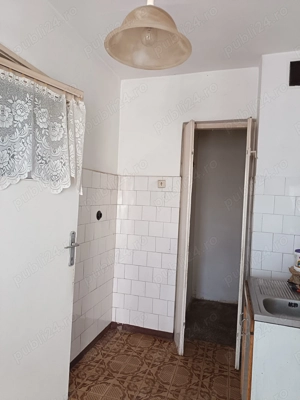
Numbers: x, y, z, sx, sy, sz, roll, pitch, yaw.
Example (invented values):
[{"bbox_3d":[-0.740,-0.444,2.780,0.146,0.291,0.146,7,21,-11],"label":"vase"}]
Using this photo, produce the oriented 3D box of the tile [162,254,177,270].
[{"bbox_3d":[0.193,0.607,2.721,0.150,0.150,0.010,2,0,16],"label":"tile"}]

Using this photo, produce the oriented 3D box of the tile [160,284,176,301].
[{"bbox_3d":[0.175,0.911,2.721,0.150,0.150,0.010,2,0,16],"label":"tile"}]

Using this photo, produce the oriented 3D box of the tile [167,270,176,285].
[{"bbox_3d":[0.218,0.760,2.711,0.077,0.150,0.010,2,0,16],"label":"tile"}]

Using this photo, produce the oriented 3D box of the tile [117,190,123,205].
[{"bbox_3d":[-0.308,-0.027,2.840,0.056,0.150,0.010,2,0,17],"label":"tile"}]

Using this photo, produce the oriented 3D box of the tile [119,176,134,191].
[{"bbox_3d":[-0.226,-0.172,2.803,0.150,0.150,0.010,2,0,17],"label":"tile"}]

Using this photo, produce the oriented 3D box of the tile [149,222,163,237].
[{"bbox_3d":[0.059,0.288,2.717,0.150,0.150,0.010,3,1,17],"label":"tile"}]

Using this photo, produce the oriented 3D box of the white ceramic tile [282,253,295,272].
[{"bbox_3d":[1.110,0.492,2.161,0.150,0.150,0.010,2,0,17],"label":"white ceramic tile"}]

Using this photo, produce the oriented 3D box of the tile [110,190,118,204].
[{"bbox_3d":[-0.359,-0.026,2.762,0.010,0.150,0.148,2,0,17],"label":"tile"}]

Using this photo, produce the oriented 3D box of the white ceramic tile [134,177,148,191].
[{"bbox_3d":[-0.081,-0.165,2.813,0.150,0.150,0.010,2,0,16],"label":"white ceramic tile"}]

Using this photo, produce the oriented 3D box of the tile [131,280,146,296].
[{"bbox_3d":[-0.116,0.881,2.772,0.150,0.150,0.010,2,0,17],"label":"tile"}]

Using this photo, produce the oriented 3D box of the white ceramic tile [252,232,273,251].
[{"bbox_3d":[0.903,0.333,2.227,0.150,0.150,0.010,3,1,17],"label":"white ceramic tile"}]

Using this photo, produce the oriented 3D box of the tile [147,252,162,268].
[{"bbox_3d":[0.048,0.601,2.763,0.150,0.150,0.010,2,0,16],"label":"tile"}]

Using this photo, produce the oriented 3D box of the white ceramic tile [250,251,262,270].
[{"bbox_3d":[0.864,0.487,2.239,0.076,0.150,0.010,2,0,17],"label":"white ceramic tile"}]

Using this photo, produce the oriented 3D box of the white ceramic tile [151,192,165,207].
[{"bbox_3d":[0.078,-0.011,2.734,0.150,0.150,0.010,2,1,17],"label":"white ceramic tile"}]

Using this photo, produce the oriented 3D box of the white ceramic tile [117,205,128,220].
[{"bbox_3d":[-0.278,0.127,2.818,0.130,0.150,0.010,2,0,17],"label":"white ceramic tile"}]

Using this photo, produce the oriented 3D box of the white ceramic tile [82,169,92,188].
[{"bbox_3d":[-0.517,-0.181,2.295,0.010,0.150,0.150,2,1,17],"label":"white ceramic tile"}]

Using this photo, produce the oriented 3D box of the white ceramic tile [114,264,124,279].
[{"bbox_3d":[-0.312,0.721,2.833,0.118,0.150,0.010,3,1,17],"label":"white ceramic tile"}]

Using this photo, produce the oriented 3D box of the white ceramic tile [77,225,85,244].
[{"bbox_3d":[-0.558,0.272,2.217,0.010,0.150,0.150,2,1,17],"label":"white ceramic tile"}]

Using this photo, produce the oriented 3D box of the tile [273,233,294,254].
[{"bbox_3d":[1.053,0.344,2.182,0.150,0.150,0.010,2,0,17],"label":"tile"}]

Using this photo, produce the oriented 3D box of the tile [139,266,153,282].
[{"bbox_3d":[-0.038,0.749,2.786,0.150,0.150,0.010,2,0,16],"label":"tile"}]

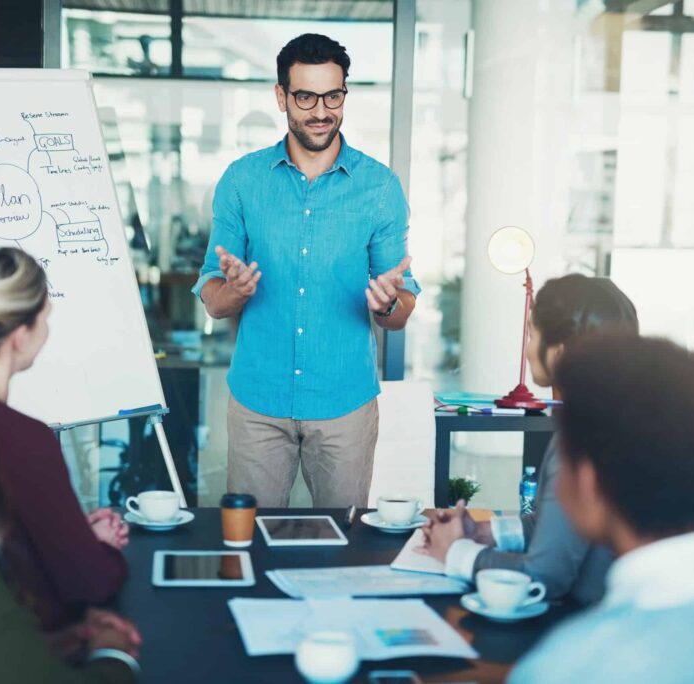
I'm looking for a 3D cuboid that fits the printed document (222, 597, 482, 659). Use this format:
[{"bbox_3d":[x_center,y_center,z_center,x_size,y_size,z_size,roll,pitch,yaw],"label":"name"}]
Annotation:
[{"bbox_3d":[-0.001,0.482,2.407,0.365,0.006,0.300,1,7,-7],"label":"printed document"}]

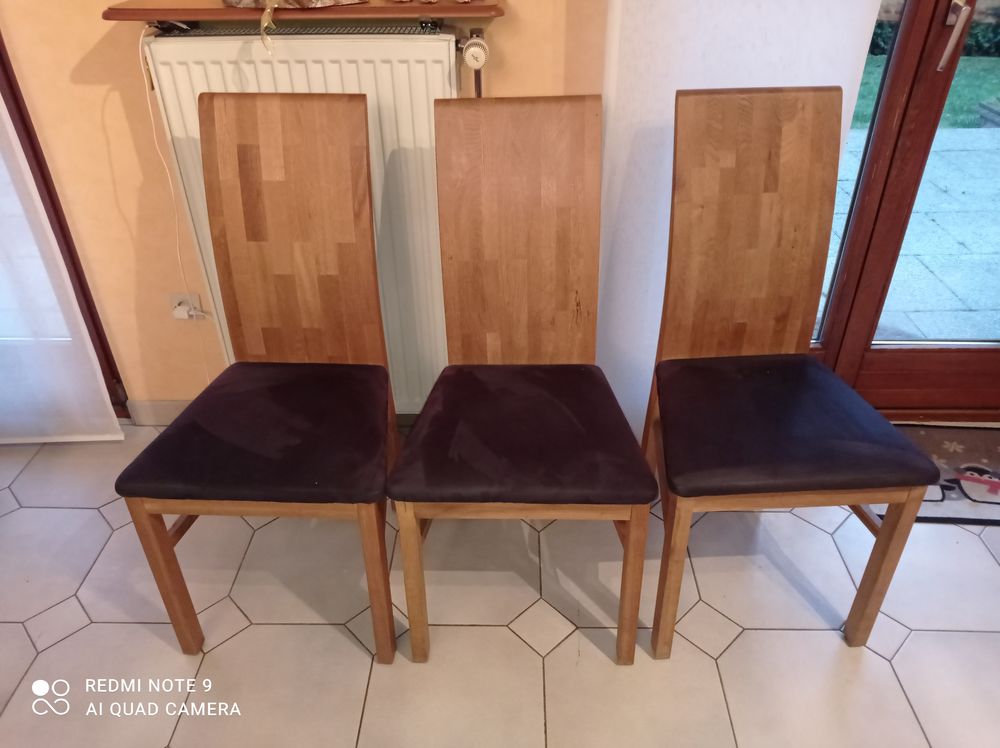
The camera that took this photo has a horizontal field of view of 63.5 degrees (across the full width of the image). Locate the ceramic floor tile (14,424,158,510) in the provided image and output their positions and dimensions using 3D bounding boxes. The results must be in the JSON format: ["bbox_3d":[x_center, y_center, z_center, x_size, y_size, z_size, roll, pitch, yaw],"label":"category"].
[{"bbox_3d":[-1.067,0.239,2.118,0.334,0.010,0.334,0,35,2],"label":"ceramic floor tile"}]

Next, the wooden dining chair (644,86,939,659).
[{"bbox_3d":[0.495,0.011,1.534,0.455,0.975,0.525,-3,35,-2],"label":"wooden dining chair"}]

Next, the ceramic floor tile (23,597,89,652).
[{"bbox_3d":[-0.929,0.526,1.700,0.101,0.010,0.101,-29,43,-34],"label":"ceramic floor tile"}]

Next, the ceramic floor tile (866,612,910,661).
[{"bbox_3d":[0.765,0.526,1.648,0.101,0.010,0.101,-29,43,-34],"label":"ceramic floor tile"}]

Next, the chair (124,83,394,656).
[{"bbox_3d":[-0.412,0.027,1.540,0.455,0.975,0.525,2,35,4],"label":"chair"}]

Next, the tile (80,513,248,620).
[{"bbox_3d":[-0.750,0.429,1.834,0.334,0.010,0.334,0,35,2],"label":"tile"}]

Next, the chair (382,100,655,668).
[{"bbox_3d":[0.045,0.028,1.524,0.455,0.975,0.525,0,35,2],"label":"chair"}]

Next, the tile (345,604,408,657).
[{"bbox_3d":[-0.250,0.526,1.679,0.101,0.010,0.101,-29,43,-34],"label":"tile"}]

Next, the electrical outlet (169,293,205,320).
[{"bbox_3d":[-0.781,-0.168,2.014,0.083,0.080,0.028,0,35,2],"label":"electrical outlet"}]

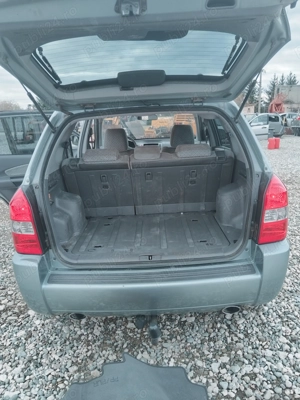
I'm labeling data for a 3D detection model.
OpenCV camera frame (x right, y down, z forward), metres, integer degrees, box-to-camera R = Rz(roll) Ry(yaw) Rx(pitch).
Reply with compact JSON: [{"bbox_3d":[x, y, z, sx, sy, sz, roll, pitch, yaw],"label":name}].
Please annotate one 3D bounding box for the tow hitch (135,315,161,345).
[{"bbox_3d":[-0.010,0.745,1.776,0.150,0.160,0.200,-3,16,2],"label":"tow hitch"}]

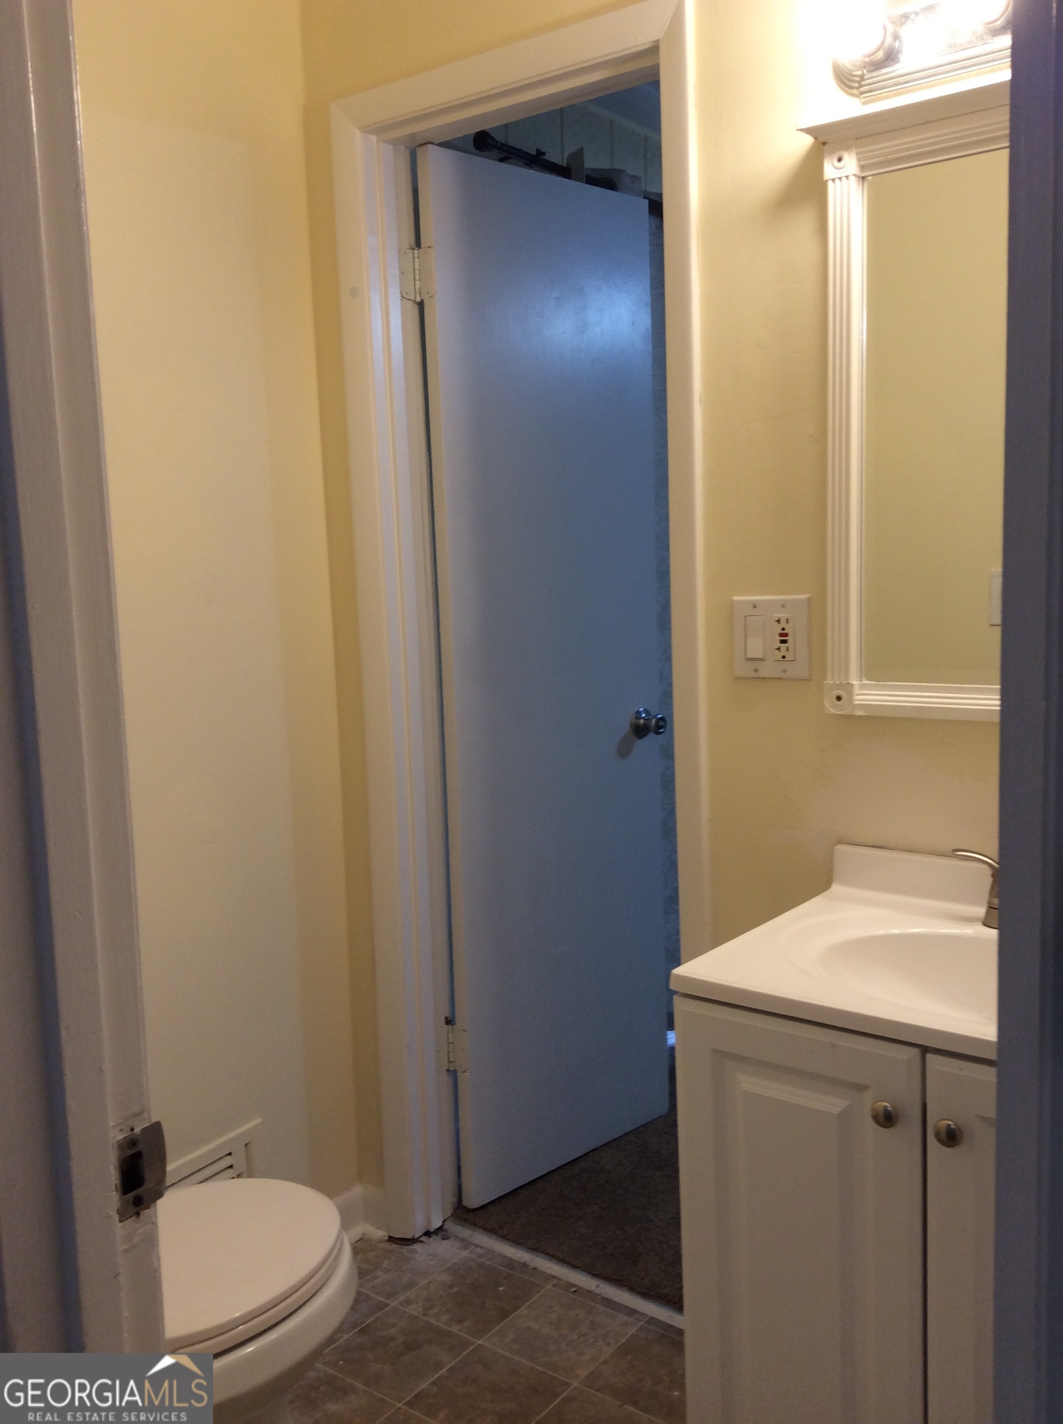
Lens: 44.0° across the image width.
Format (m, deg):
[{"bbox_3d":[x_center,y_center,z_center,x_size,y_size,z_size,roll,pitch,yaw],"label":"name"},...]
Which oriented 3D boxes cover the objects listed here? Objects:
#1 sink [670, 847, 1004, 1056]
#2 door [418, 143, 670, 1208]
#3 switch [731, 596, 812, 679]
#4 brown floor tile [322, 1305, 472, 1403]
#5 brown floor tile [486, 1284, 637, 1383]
[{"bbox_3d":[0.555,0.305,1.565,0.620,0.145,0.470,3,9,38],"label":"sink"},{"bbox_3d":[0.054,-0.050,2.716,0.611,2.032,0.036,-9,10,-44],"label":"door"},{"bbox_3d":[0.355,-0.109,1.954,0.125,0.123,0.012,3,9,38],"label":"switch"},{"bbox_3d":[-0.226,1.078,2.207,0.200,0.008,0.200,3,9,38],"label":"brown floor tile"},{"bbox_3d":[0.054,1.064,2.241,0.200,0.008,0.200,3,9,38],"label":"brown floor tile"}]

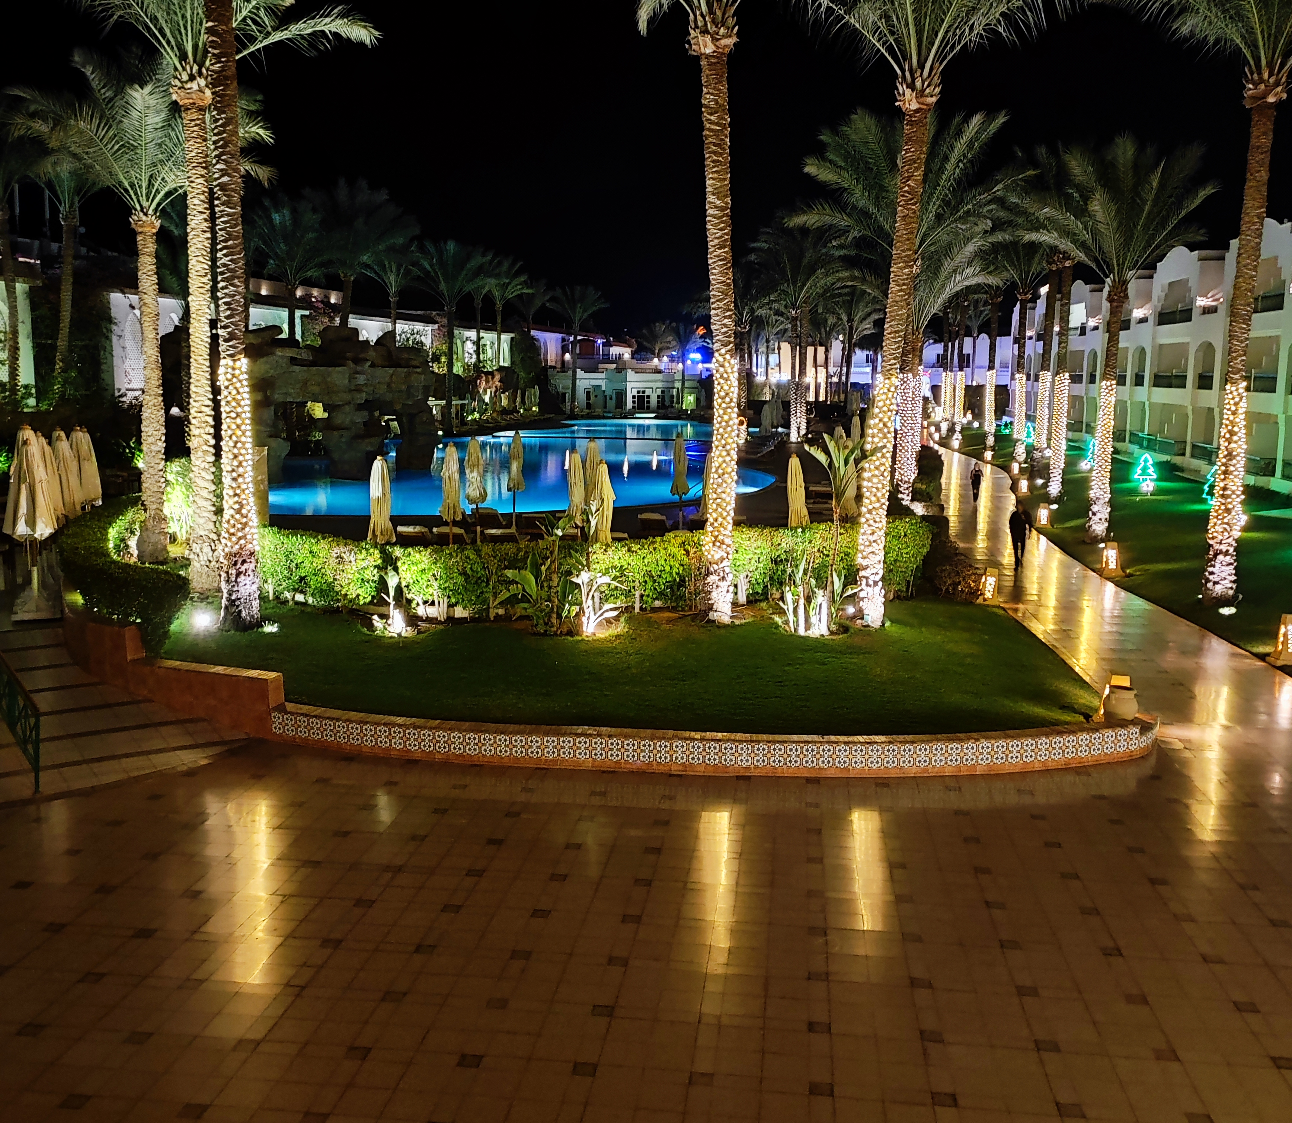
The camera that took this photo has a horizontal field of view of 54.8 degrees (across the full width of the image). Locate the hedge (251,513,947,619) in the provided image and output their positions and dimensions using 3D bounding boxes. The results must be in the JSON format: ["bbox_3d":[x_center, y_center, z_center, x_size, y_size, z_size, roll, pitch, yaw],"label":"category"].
[{"bbox_3d":[-0.751,0.056,23.877,13.200,1.450,2.800,0,9,-5],"label":"hedge"}]

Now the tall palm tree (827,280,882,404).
[{"bbox_3d":[17.480,-17.546,106.553,5.100,12.732,5.100,1,8,0],"label":"tall palm tree"}]

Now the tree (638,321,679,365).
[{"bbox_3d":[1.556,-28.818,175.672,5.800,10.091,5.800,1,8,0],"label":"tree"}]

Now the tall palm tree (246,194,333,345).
[{"bbox_3d":[-20.529,-13.932,72.777,5.600,14.457,5.600,1,8,0],"label":"tall palm tree"}]

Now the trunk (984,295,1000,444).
[{"bbox_3d":[22.900,-12.432,82.335,0.580,10.130,0.580,3,9,15],"label":"trunk"}]

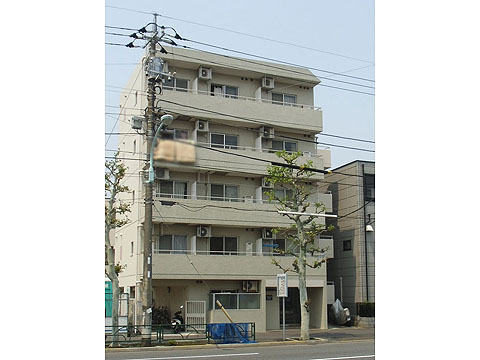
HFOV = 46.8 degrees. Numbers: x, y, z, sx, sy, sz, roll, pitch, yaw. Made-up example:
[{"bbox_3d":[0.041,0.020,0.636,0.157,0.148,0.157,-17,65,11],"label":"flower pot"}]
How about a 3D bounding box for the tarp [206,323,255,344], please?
[{"bbox_3d":[-0.372,6.004,21.817,1.900,0.790,0.500,6,-13,-25],"label":"tarp"}]

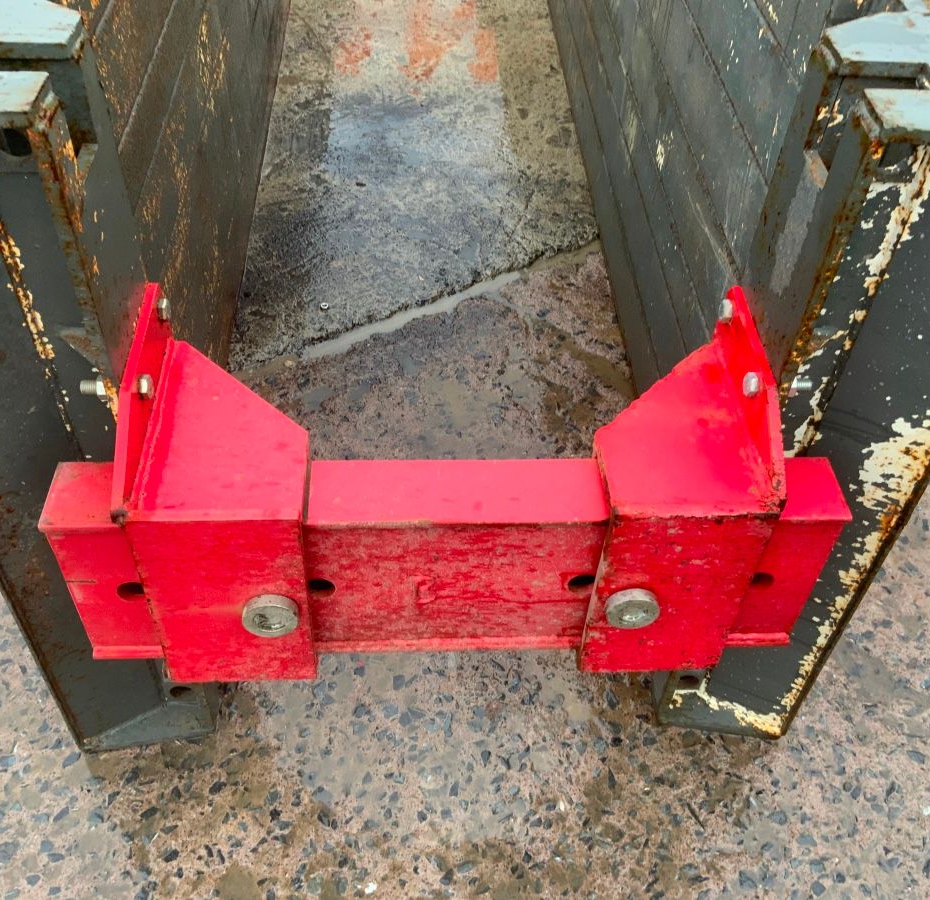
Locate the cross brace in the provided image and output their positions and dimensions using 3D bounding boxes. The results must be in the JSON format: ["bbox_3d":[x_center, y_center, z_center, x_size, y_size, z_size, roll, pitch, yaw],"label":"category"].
[{"bbox_3d":[-0.021,0.065,1.287,0.900,0.444,0.331,0,47,-4],"label":"cross brace"}]

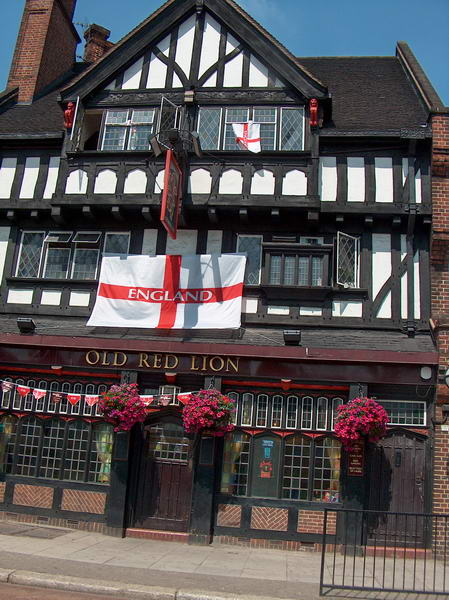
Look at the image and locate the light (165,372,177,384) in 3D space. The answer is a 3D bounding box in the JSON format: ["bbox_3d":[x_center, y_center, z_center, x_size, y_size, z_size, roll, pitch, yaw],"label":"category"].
[{"bbox_3d":[-1.023,1.488,12.133,0.222,0.223,0.180,2,-15,8],"label":"light"}]

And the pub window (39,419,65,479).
[{"bbox_3d":[-3.248,2.823,12.119,0.460,1.120,0.100,2,-15,8],"label":"pub window"}]

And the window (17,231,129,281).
[{"bbox_3d":[-3.066,-0.889,12.983,2.248,0.950,0.140,2,-15,8],"label":"window"}]

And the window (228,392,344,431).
[{"bbox_3d":[1.155,2.069,11.988,2.182,0.642,0.100,2,-15,8],"label":"window"}]

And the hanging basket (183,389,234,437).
[{"bbox_3d":[-0.265,1.990,11.335,0.927,0.824,0.907,2,-15,8],"label":"hanging basket"}]

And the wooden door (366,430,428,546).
[{"bbox_3d":[3.021,3.319,11.222,1.000,1.980,0.120,2,-15,8],"label":"wooden door"}]

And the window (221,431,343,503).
[{"bbox_3d":[1.012,2.997,11.534,2.120,1.170,0.140,2,-15,8],"label":"window"}]

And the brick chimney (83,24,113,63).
[{"bbox_3d":[-4.131,-8.245,20.925,0.780,1.400,0.780,13,-18,-31],"label":"brick chimney"}]

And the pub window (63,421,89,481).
[{"bbox_3d":[-2.833,2.881,12.337,0.493,1.142,0.090,2,-15,8],"label":"pub window"}]

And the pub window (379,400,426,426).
[{"bbox_3d":[3.202,2.077,11.769,0.964,0.406,0.080,2,-15,8],"label":"pub window"}]

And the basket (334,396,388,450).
[{"bbox_3d":[2.416,2.175,11.315,0.900,0.880,0.850,2,-15,8],"label":"basket"}]

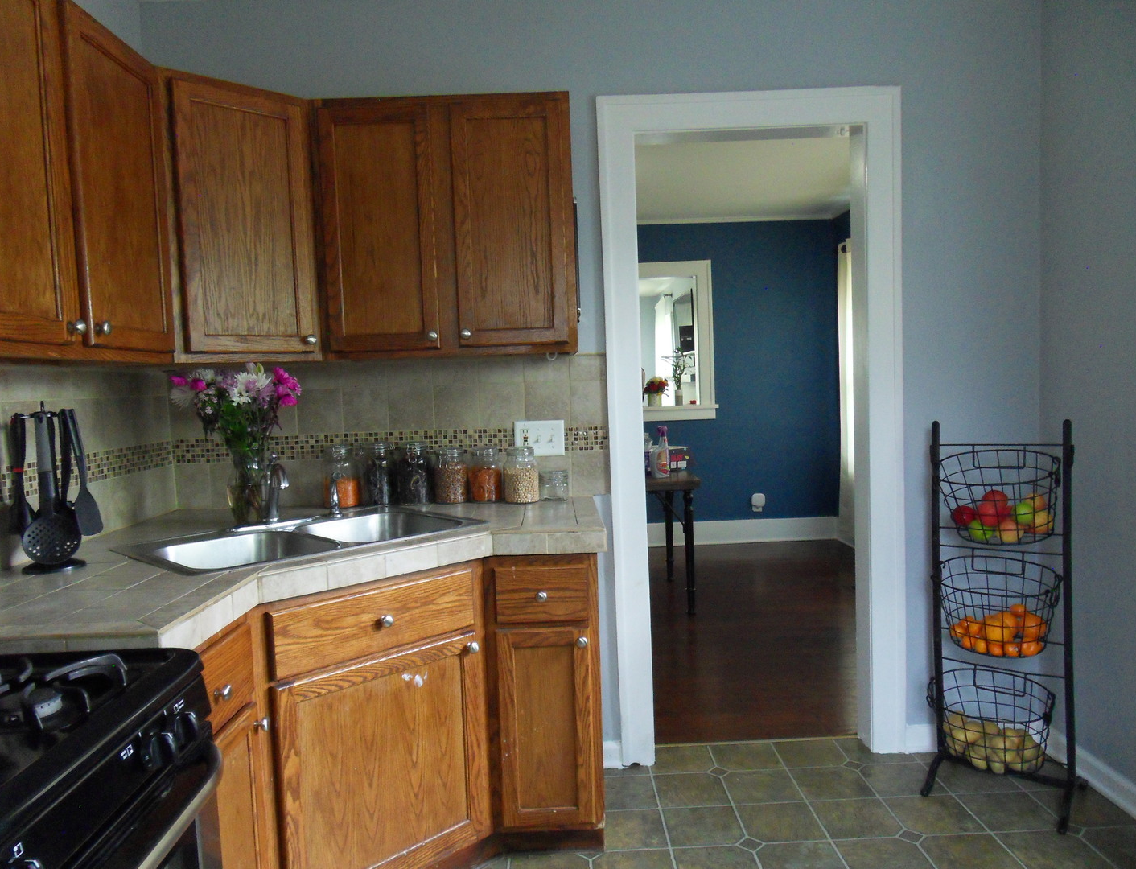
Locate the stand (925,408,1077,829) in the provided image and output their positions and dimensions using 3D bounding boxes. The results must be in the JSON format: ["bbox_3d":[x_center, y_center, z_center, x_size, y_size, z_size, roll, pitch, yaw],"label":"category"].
[{"bbox_3d":[1.353,0.544,2.494,0.420,1.167,0.340,1,5,39],"label":"stand"}]

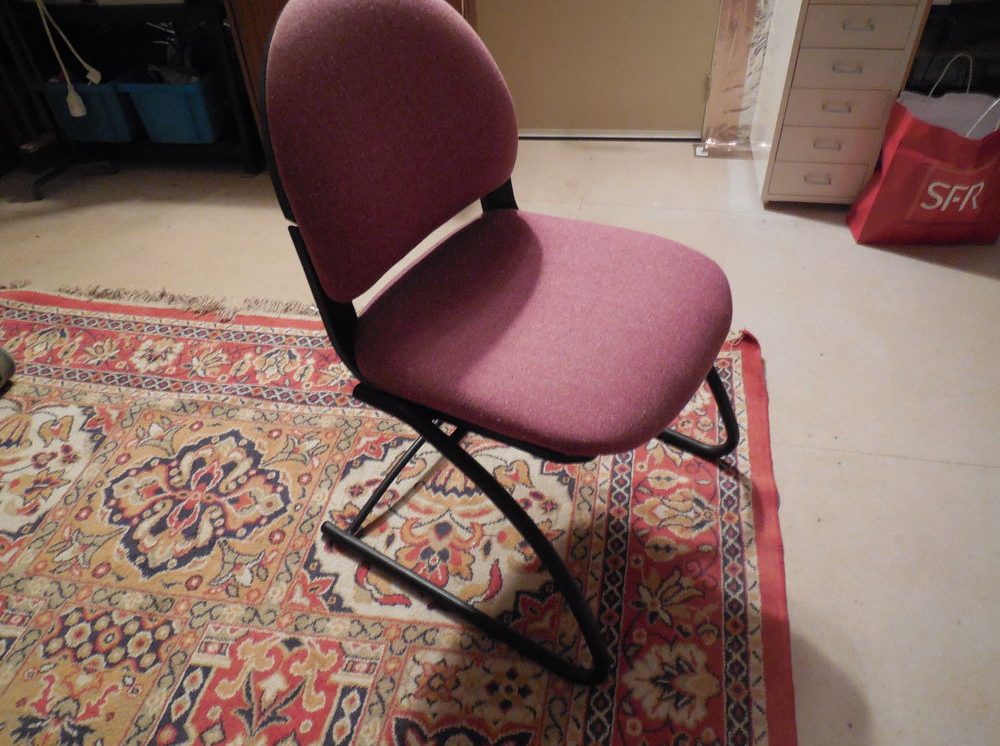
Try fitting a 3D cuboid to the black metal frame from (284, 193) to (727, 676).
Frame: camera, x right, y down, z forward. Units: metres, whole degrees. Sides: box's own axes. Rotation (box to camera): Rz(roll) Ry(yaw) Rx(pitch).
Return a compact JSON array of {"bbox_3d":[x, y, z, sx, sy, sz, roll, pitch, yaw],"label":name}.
[{"bbox_3d":[0.047,-0.002,1.165,0.595,0.660,0.562,23,49,26],"label":"black metal frame"}]

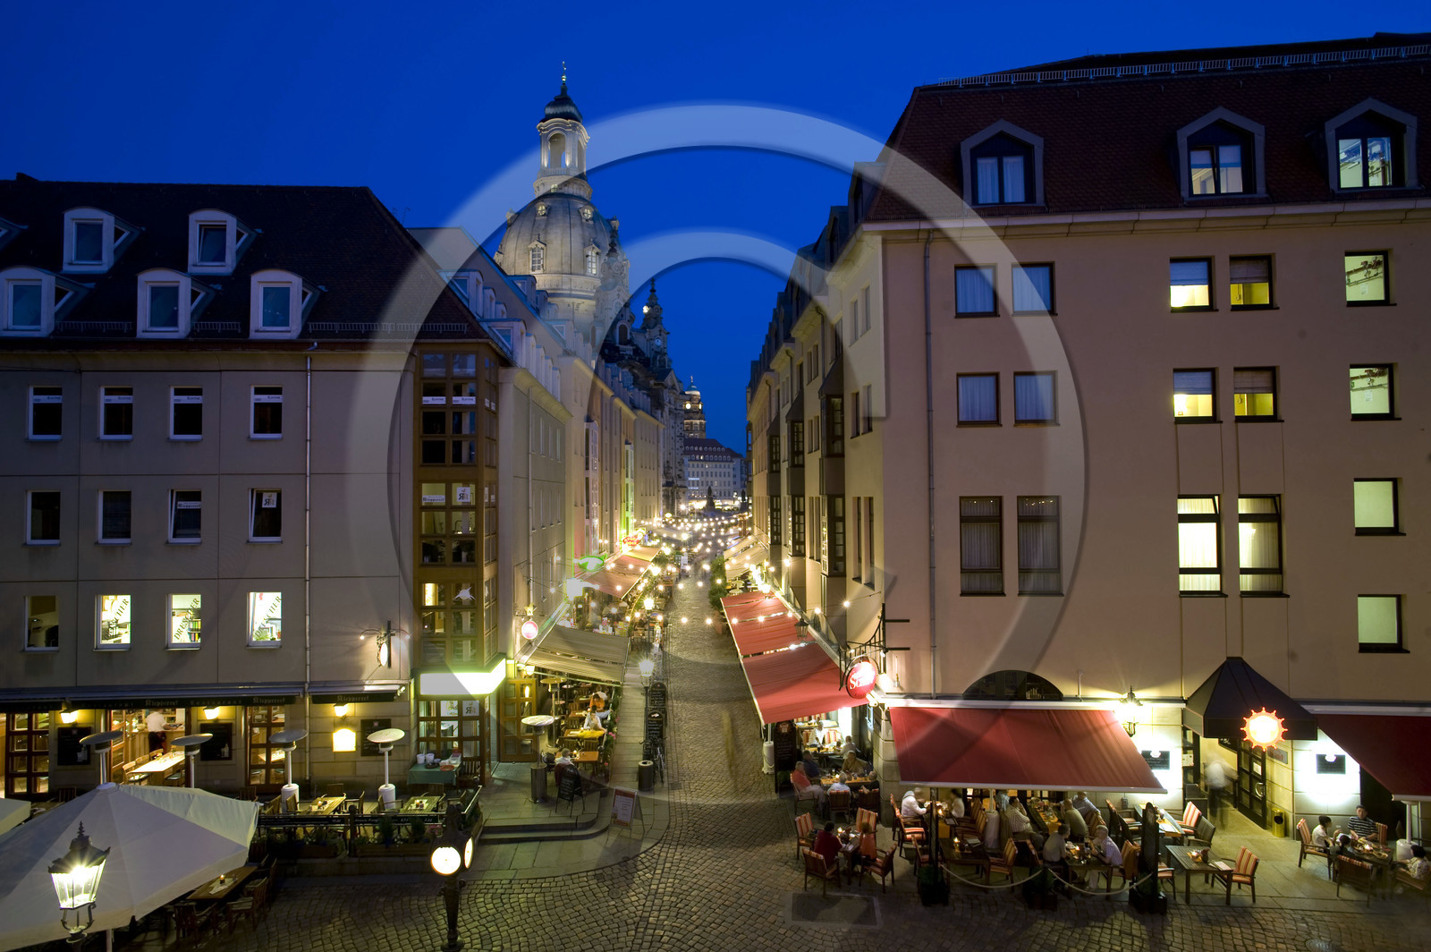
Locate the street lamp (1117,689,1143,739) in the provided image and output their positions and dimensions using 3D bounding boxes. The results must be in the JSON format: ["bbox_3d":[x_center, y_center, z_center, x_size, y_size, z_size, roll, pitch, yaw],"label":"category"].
[{"bbox_3d":[10.752,6.104,19.508,0.600,1.300,0.630,-1,-2,5],"label":"street lamp"}]

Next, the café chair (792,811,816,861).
[{"bbox_3d":[2.428,9.140,19.003,0.620,0.950,0.600,-2,-2,33],"label":"café chair"}]

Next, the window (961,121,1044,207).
[{"bbox_3d":[7.546,-8.143,20.197,2.098,2.274,1.000,-1,-2,5],"label":"window"}]

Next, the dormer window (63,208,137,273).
[{"bbox_3d":[-18.309,-6.842,22.639,1.318,1.904,1.380,0,-2,-3],"label":"dormer window"}]

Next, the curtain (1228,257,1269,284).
[{"bbox_3d":[13.816,-5.330,19.590,1.024,0.701,0.060,-1,-2,6],"label":"curtain"}]

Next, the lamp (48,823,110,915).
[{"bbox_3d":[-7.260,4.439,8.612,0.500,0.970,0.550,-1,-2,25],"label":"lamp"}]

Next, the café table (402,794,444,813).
[{"bbox_3d":[-7.795,9.040,19.851,0.800,0.750,1.160,0,-2,-3],"label":"café table"}]

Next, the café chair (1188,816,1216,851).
[{"bbox_3d":[11.378,8.653,17.843,0.630,0.920,0.590,-1,-2,11],"label":"café chair"}]

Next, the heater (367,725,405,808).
[{"bbox_3d":[-9.074,8.179,20.827,1.040,2.280,1.040,-1,-2,5],"label":"heater"}]

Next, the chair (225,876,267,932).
[{"bbox_3d":[-9.899,9.091,16.038,0.590,0.910,0.560,0,-2,-4],"label":"chair"}]

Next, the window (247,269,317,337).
[{"bbox_3d":[-12.115,-4.674,21.325,1.318,1.909,1.380,0,-2,-3],"label":"window"}]

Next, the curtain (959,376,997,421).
[{"bbox_3d":[6.757,-1.996,19.431,1.001,1.219,0.080,-1,-2,5],"label":"curtain"}]

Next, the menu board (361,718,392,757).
[{"bbox_3d":[-9.897,7.639,22.034,0.899,1.105,0.050,0,-2,-3],"label":"menu board"}]

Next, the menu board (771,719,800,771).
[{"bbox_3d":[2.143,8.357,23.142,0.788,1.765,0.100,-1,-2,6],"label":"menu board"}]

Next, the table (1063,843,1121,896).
[{"bbox_3d":[8.402,9.026,17.251,0.980,0.740,1.140,-1,-2,8],"label":"table"}]

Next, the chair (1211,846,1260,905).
[{"bbox_3d":[11.605,8.877,16.835,0.700,0.950,0.620,-1,-2,7],"label":"chair"}]

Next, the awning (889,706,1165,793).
[{"bbox_3d":[7.013,6.305,17.648,5.580,1.050,2.780,-1,-2,5],"label":"awning"}]

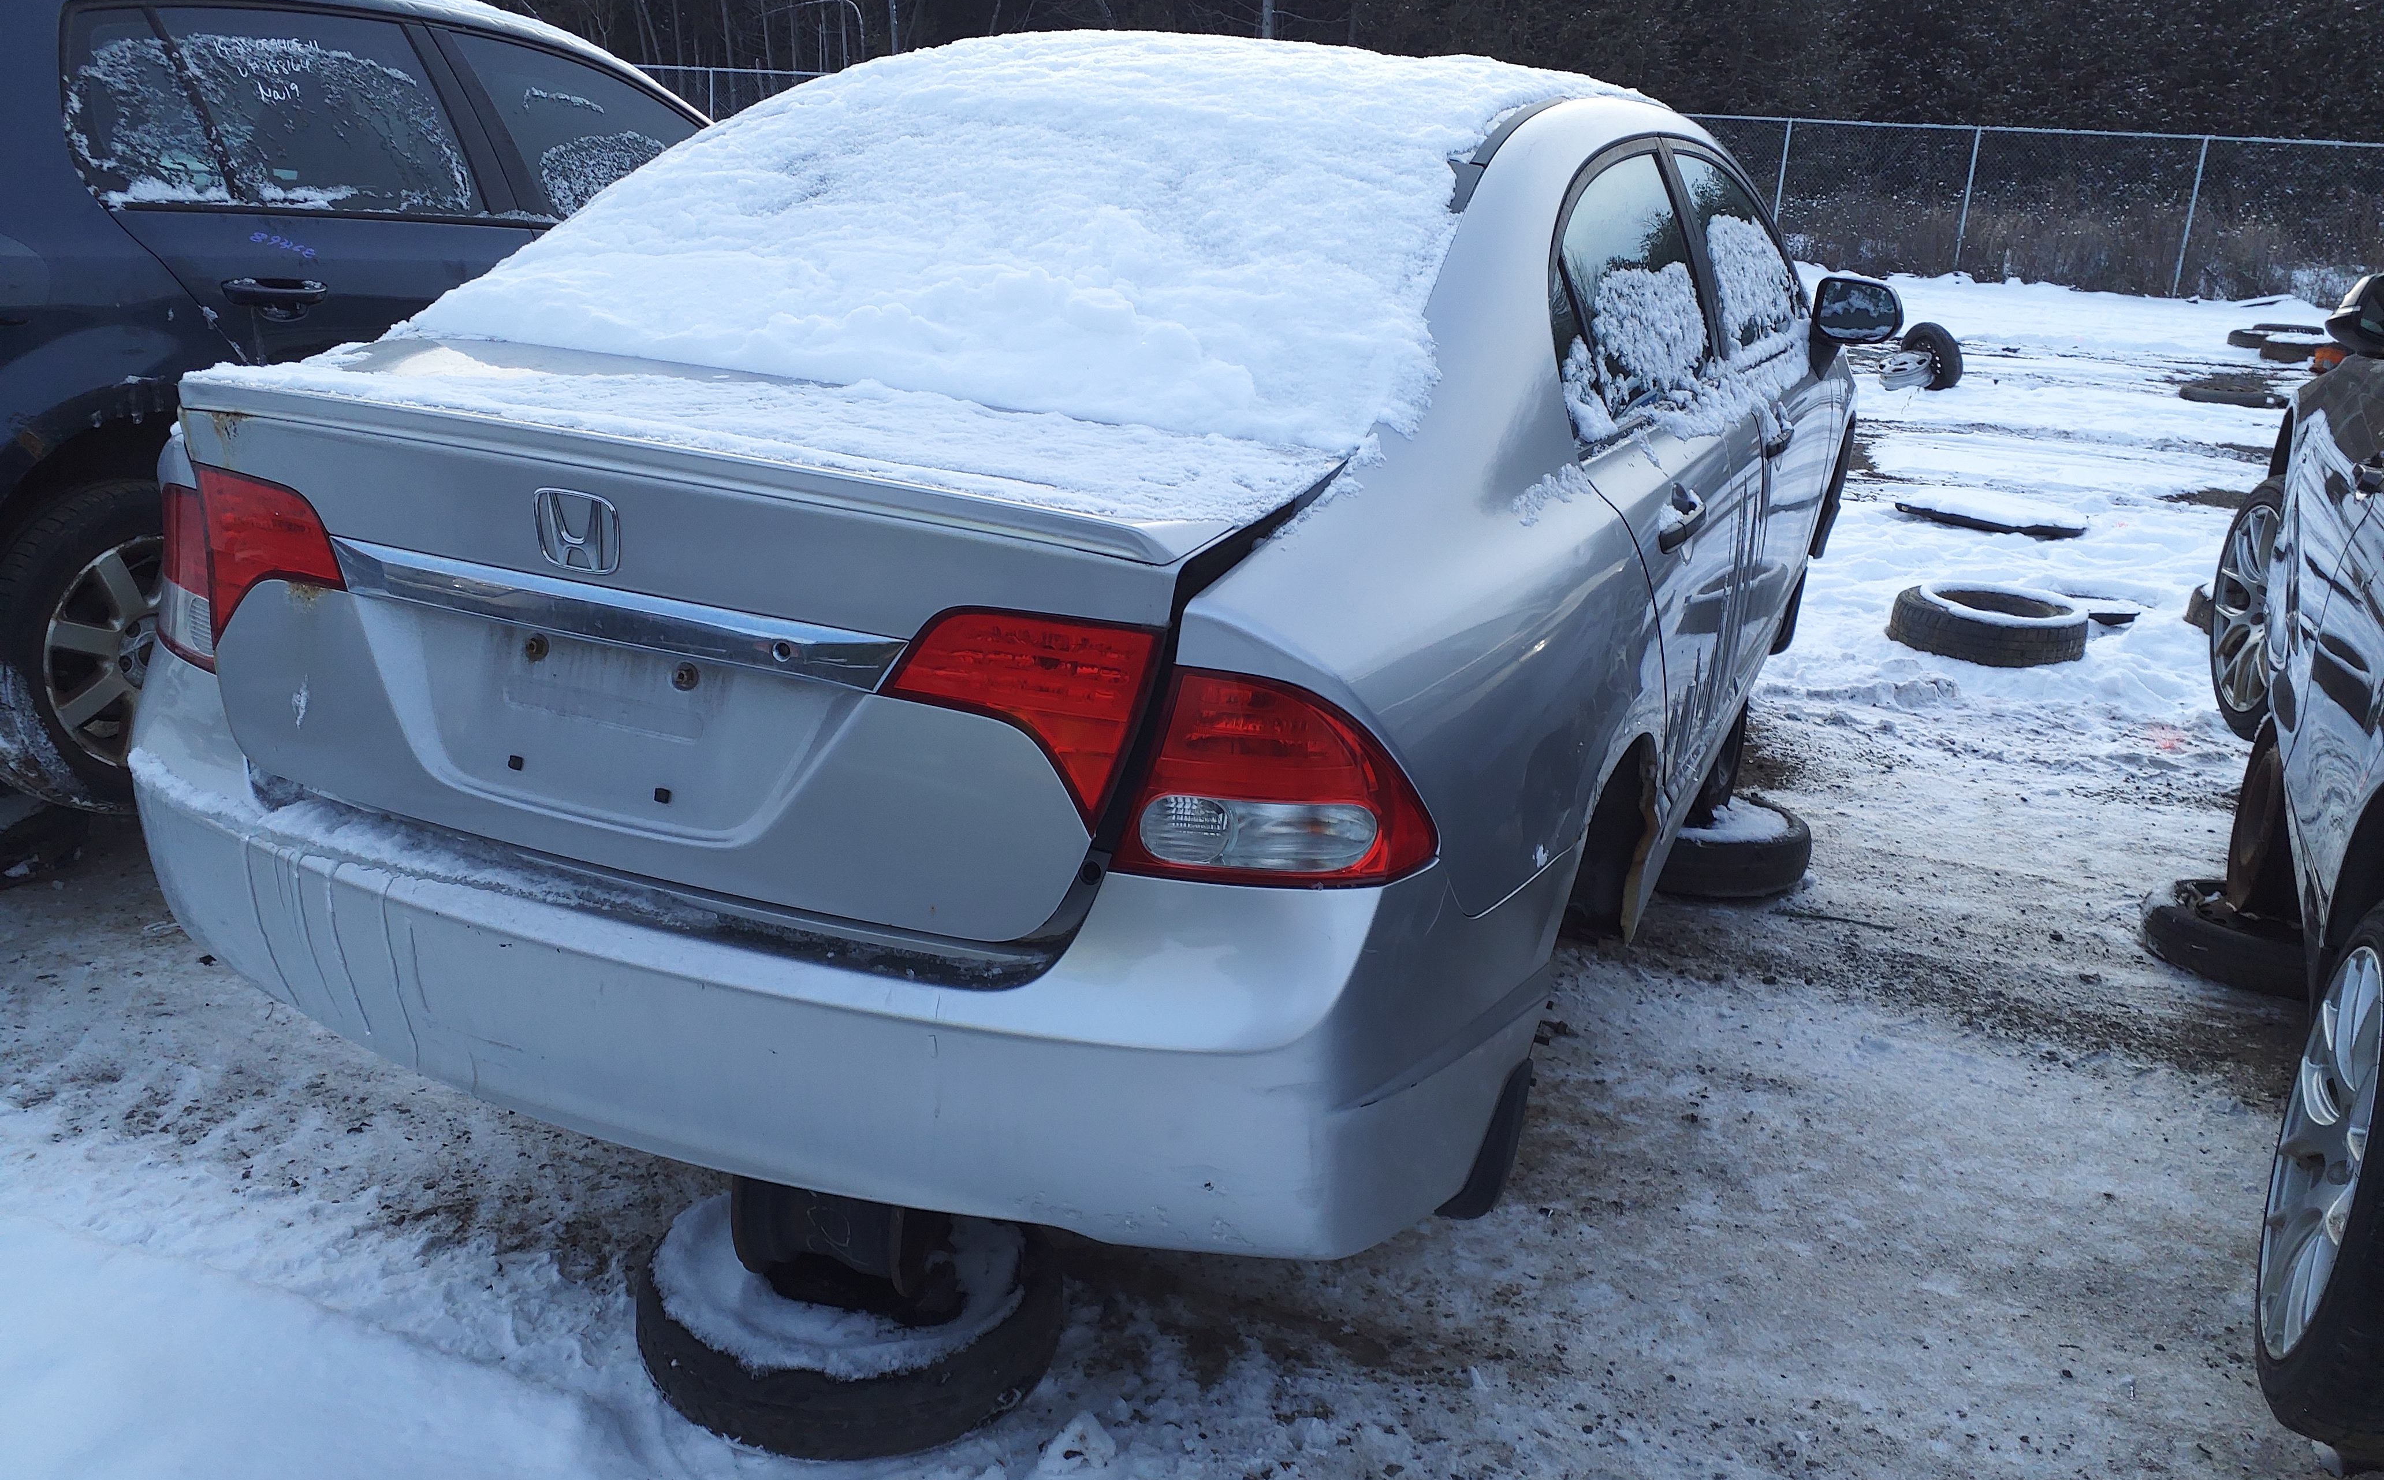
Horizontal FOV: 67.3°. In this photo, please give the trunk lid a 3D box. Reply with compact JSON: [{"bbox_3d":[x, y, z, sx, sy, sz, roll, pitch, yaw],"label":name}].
[{"bbox_3d":[-0.499,-0.119,1.890,1.161,0.470,0.485,11,22,21],"label":"trunk lid"}]

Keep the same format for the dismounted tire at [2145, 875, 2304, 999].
[{"bbox_3d":[2.431,0.389,3.962,0.585,0.150,0.585,1,20,0],"label":"dismounted tire"}]

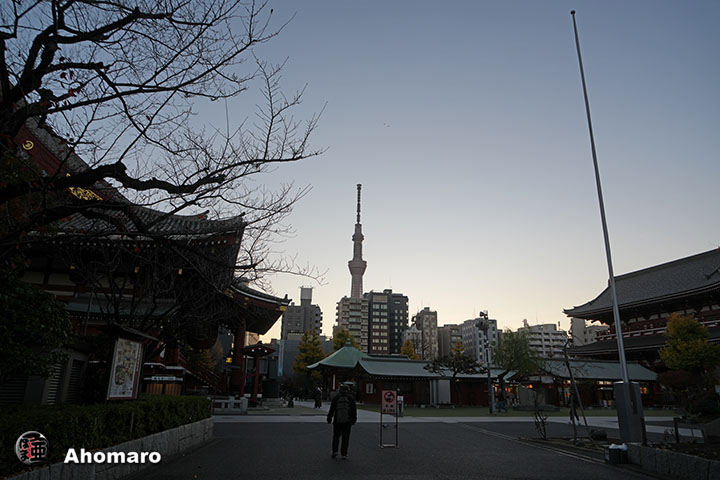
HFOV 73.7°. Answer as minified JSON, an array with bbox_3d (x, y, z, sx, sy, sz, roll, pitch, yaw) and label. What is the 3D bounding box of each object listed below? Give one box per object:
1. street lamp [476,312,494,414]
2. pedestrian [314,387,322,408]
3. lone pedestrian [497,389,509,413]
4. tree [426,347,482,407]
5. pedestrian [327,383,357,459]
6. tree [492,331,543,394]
[{"bbox_3d":[9.345,9.079,35.887,1.100,7.350,0.850,1,-17,0],"label":"street lamp"},{"bbox_3d":[-3.225,12.328,37.747,0.550,1.670,0.420,1,-17,0],"label":"pedestrian"},{"bbox_3d":[10.756,12.223,36.550,0.550,1.690,0.600,1,-17,0],"label":"lone pedestrian"},{"bbox_3d":[8.529,12.426,43.783,5.000,5.300,4.600,1,-17,0],"label":"tree"},{"bbox_3d":[-0.411,4.359,11.650,0.660,1.690,0.480,2,-17,-2],"label":"pedestrian"},{"bbox_3d":[14.161,11.528,43.020,4.700,6.900,4.500,1,-17,0],"label":"tree"}]

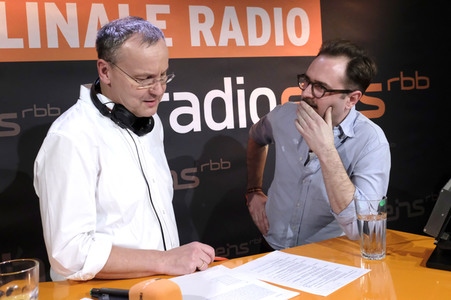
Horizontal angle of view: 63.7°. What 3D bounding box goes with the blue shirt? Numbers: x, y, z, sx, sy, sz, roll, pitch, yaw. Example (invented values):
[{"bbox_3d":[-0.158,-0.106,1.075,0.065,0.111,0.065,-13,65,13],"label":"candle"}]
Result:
[{"bbox_3d":[0.332,0.090,1.280,0.480,0.520,0.340,4,8,27],"label":"blue shirt"}]

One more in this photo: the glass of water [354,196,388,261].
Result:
[{"bbox_3d":[0.393,0.207,0.972,0.084,0.155,0.084,-3,2,0],"label":"glass of water"}]

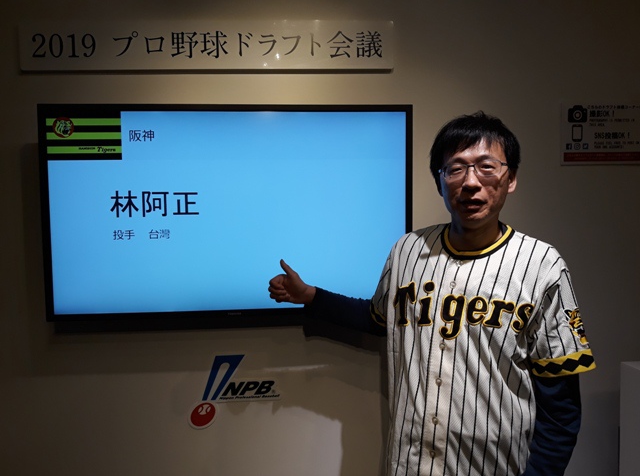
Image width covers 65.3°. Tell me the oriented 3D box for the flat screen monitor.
[{"bbox_3d":[-0.270,-0.082,1.566,1.127,0.650,0.060,-1,3,-4],"label":"flat screen monitor"}]

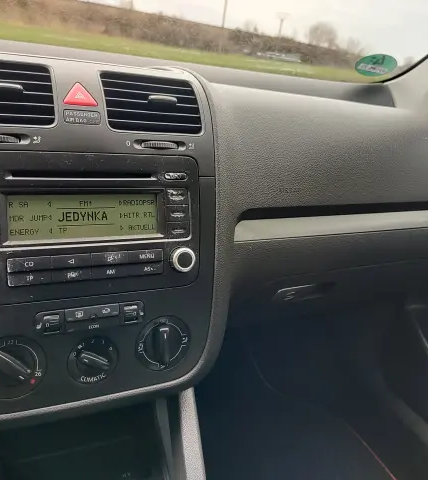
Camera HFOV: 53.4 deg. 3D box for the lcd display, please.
[{"bbox_3d":[-0.117,-0.023,0.396,0.136,0.041,0.008,-3,9,-23],"label":"lcd display"}]

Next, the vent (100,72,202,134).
[{"bbox_3d":[-0.067,-0.137,0.450,0.100,0.030,0.070,-3,70,-23],"label":"vent"}]

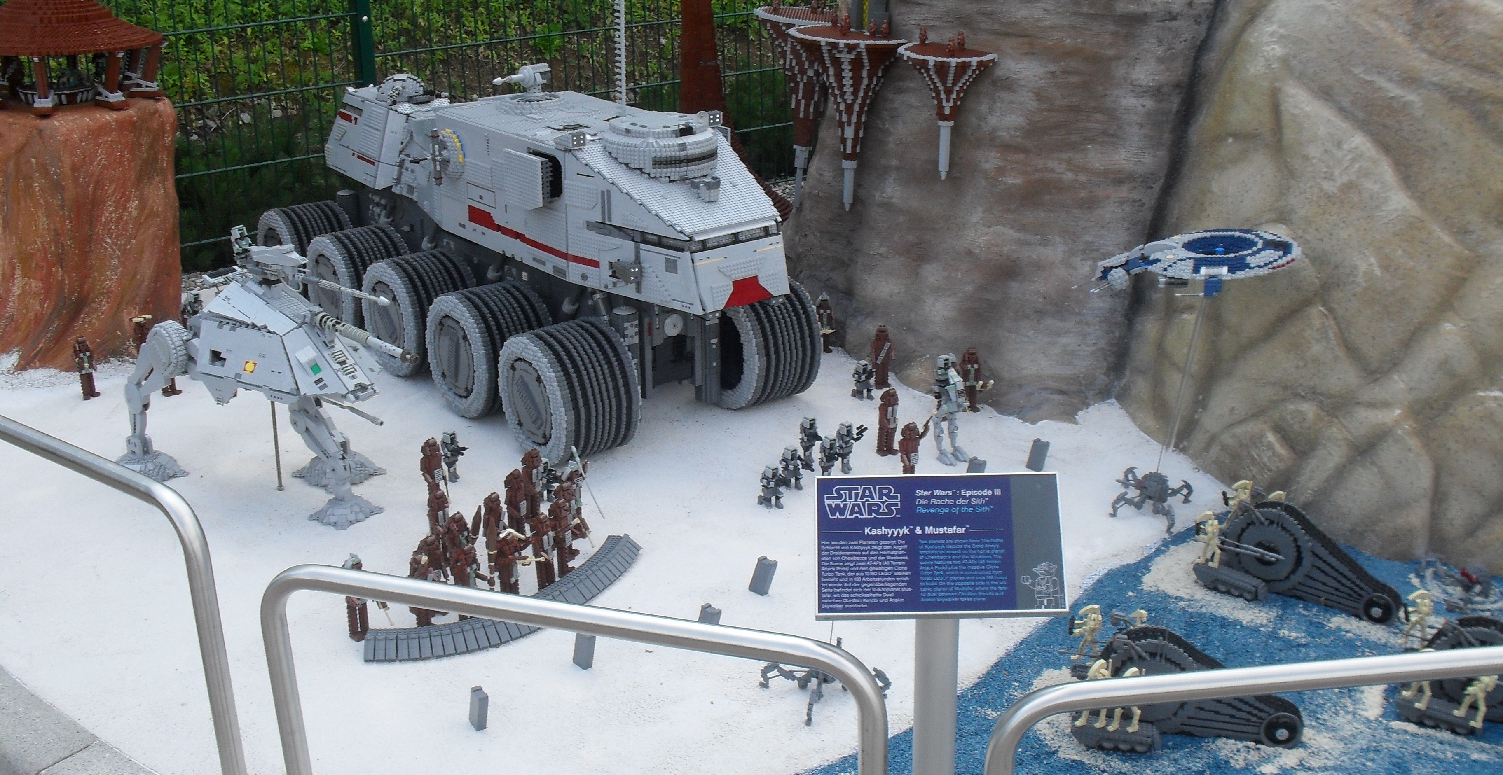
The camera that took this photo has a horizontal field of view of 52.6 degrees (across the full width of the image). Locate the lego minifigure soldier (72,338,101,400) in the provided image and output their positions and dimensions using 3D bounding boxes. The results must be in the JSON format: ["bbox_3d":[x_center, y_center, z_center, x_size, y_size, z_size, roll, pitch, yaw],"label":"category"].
[{"bbox_3d":[-1.525,-0.049,3.465,0.045,0.147,0.056,17,28,37],"label":"lego minifigure soldier"}]

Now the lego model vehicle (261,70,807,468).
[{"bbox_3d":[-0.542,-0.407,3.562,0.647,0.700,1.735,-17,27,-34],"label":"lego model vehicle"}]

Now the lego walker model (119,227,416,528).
[{"bbox_3d":[-0.897,-0.042,2.880,0.840,0.540,0.345,15,27,35],"label":"lego walker model"}]

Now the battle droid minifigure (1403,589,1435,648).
[{"bbox_3d":[0.997,0.345,2.264,0.050,0.094,0.040,12,25,32],"label":"battle droid minifigure"}]

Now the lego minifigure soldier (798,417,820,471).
[{"bbox_3d":[0.121,0.106,3.050,0.041,0.099,0.050,-19,28,-38],"label":"lego minifigure soldier"}]

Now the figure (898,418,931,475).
[{"bbox_3d":[0.312,0.129,2.926,0.060,0.140,0.051,-14,25,-29],"label":"figure"}]

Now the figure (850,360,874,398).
[{"bbox_3d":[0.252,-0.017,3.375,0.041,0.081,0.058,-18,27,-36],"label":"figure"}]

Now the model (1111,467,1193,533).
[{"bbox_3d":[0.747,0.190,2.830,0.137,0.080,0.145,12,25,29],"label":"model"}]

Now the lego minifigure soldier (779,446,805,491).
[{"bbox_3d":[0.080,0.159,2.946,0.058,0.080,0.041,18,29,40],"label":"lego minifigure soldier"}]

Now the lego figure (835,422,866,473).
[{"bbox_3d":[0.195,0.118,2.993,0.042,0.106,0.050,-20,27,-40],"label":"lego figure"}]

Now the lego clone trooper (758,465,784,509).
[{"bbox_3d":[0.039,0.188,2.876,0.058,0.079,0.041,18,28,39],"label":"lego clone trooper"}]

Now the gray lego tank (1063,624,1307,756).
[{"bbox_3d":[0.627,0.415,2.182,0.305,0.157,0.183,4,22,13],"label":"gray lego tank"}]

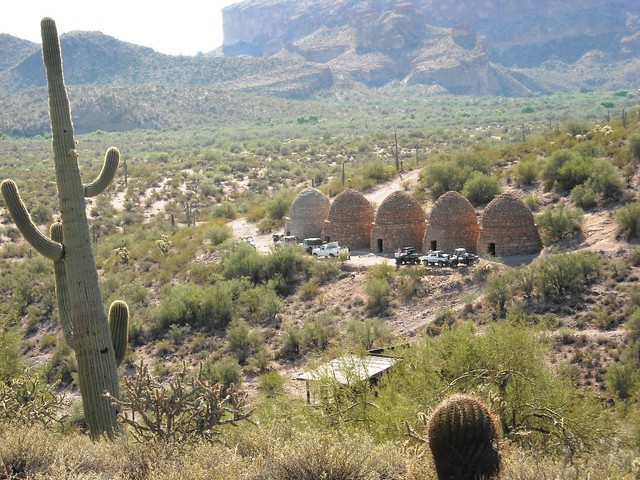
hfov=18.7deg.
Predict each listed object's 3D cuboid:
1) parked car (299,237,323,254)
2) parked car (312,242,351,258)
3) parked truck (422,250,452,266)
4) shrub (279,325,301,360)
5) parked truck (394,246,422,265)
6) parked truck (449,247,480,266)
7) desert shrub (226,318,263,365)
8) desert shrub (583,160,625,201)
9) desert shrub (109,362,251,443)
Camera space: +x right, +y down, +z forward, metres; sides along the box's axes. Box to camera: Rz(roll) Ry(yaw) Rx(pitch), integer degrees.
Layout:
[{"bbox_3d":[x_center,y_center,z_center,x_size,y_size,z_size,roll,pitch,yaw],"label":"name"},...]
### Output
[{"bbox_3d":[-1.173,0.847,253.000,1.750,1.900,4.100,-4,5,-27],"label":"parked car"},{"bbox_3d":[1.445,1.357,244.000,1.950,1.850,5.300,-5,5,-41],"label":"parked car"},{"bbox_3d":[12.970,2.077,218.000,3.700,1.750,1.650,0,4,21],"label":"parked truck"},{"bbox_3d":[-2.828,9.504,180.000,2.100,3.100,2.000,-2,4,0],"label":"shrub"},{"bbox_3d":[10.292,1.773,222.000,3.500,1.900,1.650,1,5,30],"label":"parked truck"},{"bbox_3d":[15.819,1.819,214.000,3.500,1.900,1.650,-3,4,-12],"label":"parked truck"},{"bbox_3d":[-7.000,9.411,180.000,3.200,4.000,3.000,-2,4,0],"label":"desert shrub"},{"bbox_3d":[36.052,-7.540,246.000,4.900,4.700,4.600,-2,4,0],"label":"desert shrub"},{"bbox_3d":[-1.737,2.009,24.000,1.750,1.050,1.500,-2,4,0],"label":"desert shrub"}]

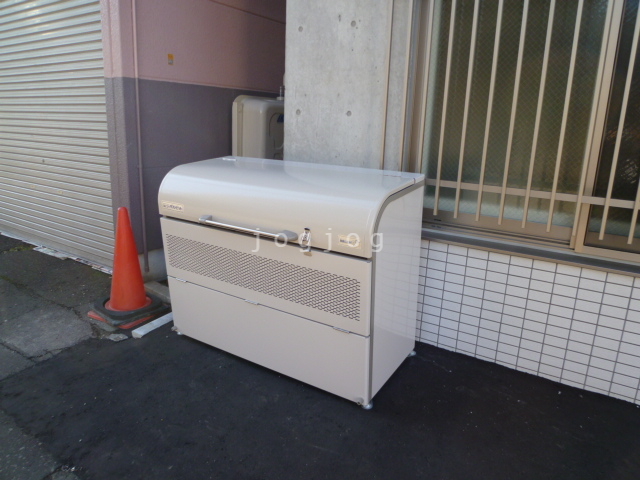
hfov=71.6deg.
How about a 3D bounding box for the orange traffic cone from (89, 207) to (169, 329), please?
[{"bbox_3d":[-1.254,0.138,2.875,0.380,0.700,0.380,9,14,29],"label":"orange traffic cone"}]

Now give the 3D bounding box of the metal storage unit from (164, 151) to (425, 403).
[{"bbox_3d":[-0.177,0.122,2.307,1.250,0.955,0.540,10,20,32],"label":"metal storage unit"}]

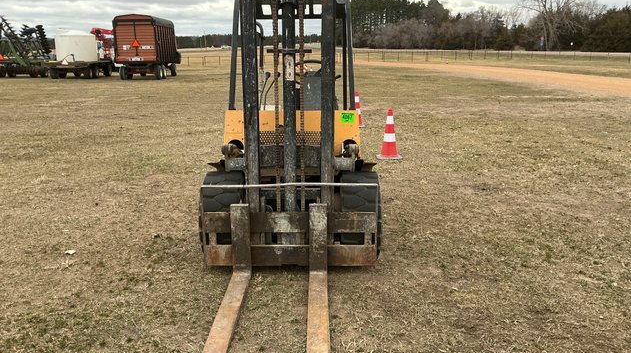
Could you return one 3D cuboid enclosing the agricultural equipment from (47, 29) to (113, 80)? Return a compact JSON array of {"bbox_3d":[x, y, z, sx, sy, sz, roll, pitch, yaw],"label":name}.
[{"bbox_3d":[-12.850,-6.806,28.194,2.300,2.550,4.900,-2,15,-8],"label":"agricultural equipment"}]

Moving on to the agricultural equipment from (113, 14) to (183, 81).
[{"bbox_3d":[-9.050,-7.066,28.023,2.250,3.100,6.100,-2,15,-6],"label":"agricultural equipment"}]

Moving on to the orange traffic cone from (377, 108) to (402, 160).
[{"bbox_3d":[1.075,-0.601,7.383,0.380,0.720,0.380,0,14,0],"label":"orange traffic cone"}]

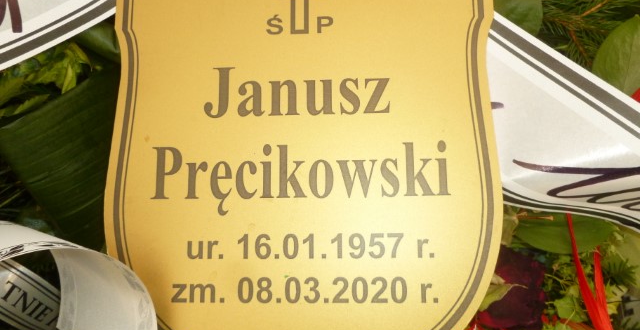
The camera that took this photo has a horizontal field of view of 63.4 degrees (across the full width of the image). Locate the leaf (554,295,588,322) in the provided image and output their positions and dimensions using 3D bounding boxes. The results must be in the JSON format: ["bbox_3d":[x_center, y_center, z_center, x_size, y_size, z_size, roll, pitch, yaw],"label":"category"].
[{"bbox_3d":[0.187,0.107,0.385,0.025,0.009,0.021,0,67,0],"label":"leaf"}]

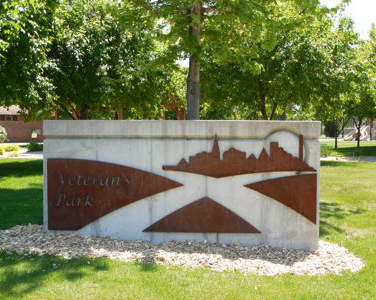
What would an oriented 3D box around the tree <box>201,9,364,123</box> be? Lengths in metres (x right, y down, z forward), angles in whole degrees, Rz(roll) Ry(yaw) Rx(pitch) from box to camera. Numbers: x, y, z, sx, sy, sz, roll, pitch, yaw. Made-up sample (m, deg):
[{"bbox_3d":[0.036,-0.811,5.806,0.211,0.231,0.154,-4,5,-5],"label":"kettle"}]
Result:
[{"bbox_3d":[4.018,-2.928,21.873,6.900,6.512,6.700,0,3,0],"label":"tree"}]

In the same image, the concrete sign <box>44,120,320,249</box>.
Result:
[{"bbox_3d":[-0.082,0.397,6.130,3.319,1.504,0.360,0,3,3],"label":"concrete sign"}]

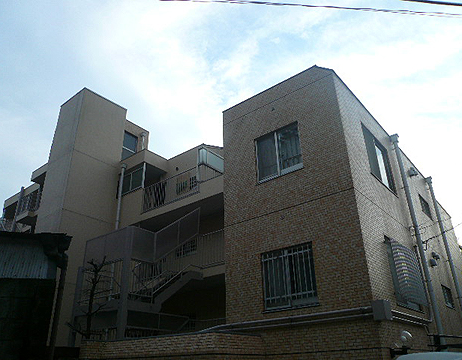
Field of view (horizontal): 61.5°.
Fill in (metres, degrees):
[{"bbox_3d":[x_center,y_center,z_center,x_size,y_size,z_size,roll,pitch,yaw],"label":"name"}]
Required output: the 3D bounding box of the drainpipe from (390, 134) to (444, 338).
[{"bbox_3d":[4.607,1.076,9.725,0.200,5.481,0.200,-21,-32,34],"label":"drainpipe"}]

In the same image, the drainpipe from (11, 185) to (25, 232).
[{"bbox_3d":[-13.639,1.828,24.899,0.180,3.049,0.180,-21,-32,34],"label":"drainpipe"}]

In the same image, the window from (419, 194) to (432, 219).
[{"bbox_3d":[6.045,0.867,12.118,0.110,0.566,0.951,-21,-32,34],"label":"window"}]

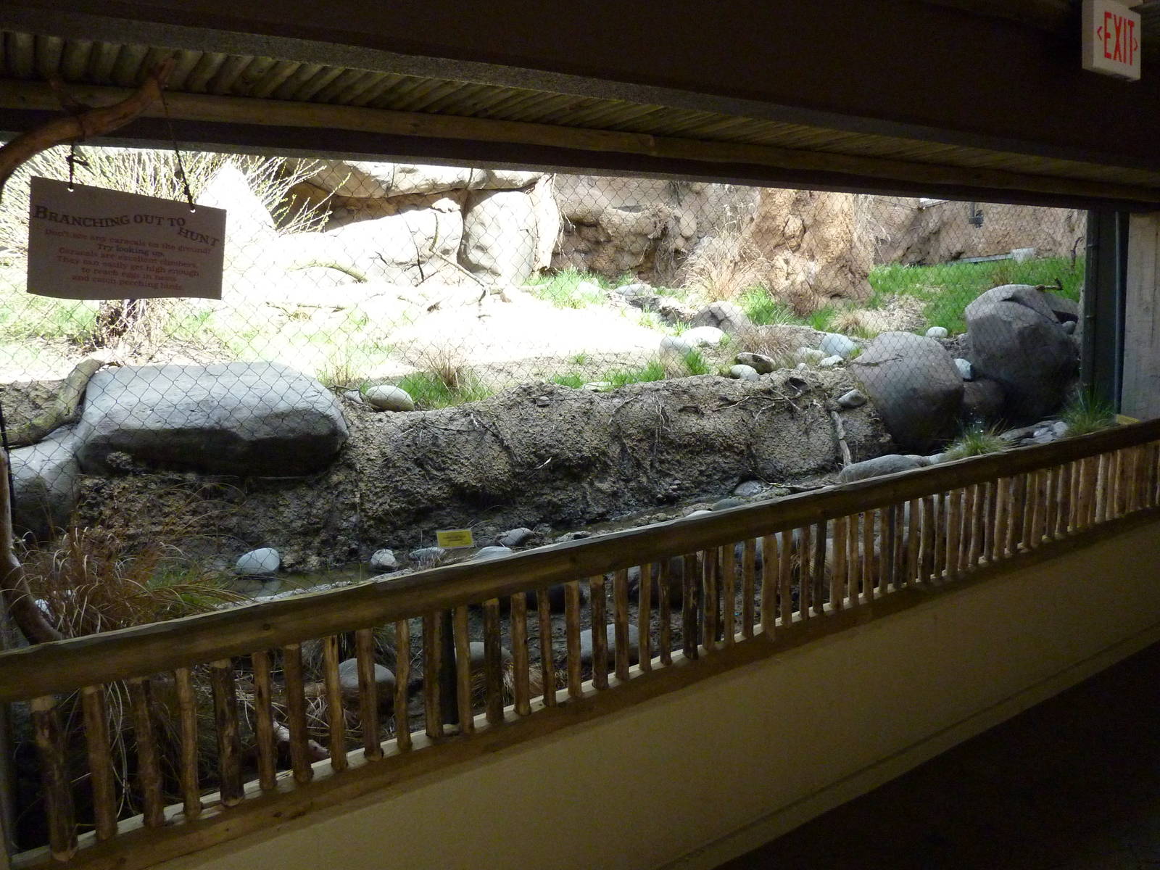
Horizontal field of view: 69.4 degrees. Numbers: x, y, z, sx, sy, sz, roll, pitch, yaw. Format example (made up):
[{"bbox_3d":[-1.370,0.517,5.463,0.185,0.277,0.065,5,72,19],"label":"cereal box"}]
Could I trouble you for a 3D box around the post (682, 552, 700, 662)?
[{"bbox_3d":[0.308,0.473,2.337,0.040,0.293,0.040,-2,9,0],"label":"post"}]

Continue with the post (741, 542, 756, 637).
[{"bbox_3d":[0.495,0.446,2.453,0.034,0.279,0.034,-7,10,-32],"label":"post"}]

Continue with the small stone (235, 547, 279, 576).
[{"bbox_3d":[-1.539,0.607,3.995,0.198,0.136,0.170,-5,8,-22],"label":"small stone"}]

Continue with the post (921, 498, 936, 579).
[{"bbox_3d":[1.206,0.362,2.915,0.039,0.286,0.039,-7,9,-33],"label":"post"}]

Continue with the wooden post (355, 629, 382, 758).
[{"bbox_3d":[-0.457,0.564,1.824,0.034,0.287,0.034,-7,9,-33],"label":"wooden post"}]

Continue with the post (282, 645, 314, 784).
[{"bbox_3d":[-0.576,0.562,1.714,0.037,0.296,0.037,-7,10,-32],"label":"post"}]

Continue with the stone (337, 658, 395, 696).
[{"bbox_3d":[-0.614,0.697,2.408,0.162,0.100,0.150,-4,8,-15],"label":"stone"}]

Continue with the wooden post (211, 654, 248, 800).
[{"bbox_3d":[-0.714,0.594,1.697,0.042,0.278,0.042,-6,10,-32],"label":"wooden post"}]

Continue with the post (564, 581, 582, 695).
[{"bbox_3d":[-0.015,0.496,2.066,0.036,0.297,0.036,-2,9,0],"label":"post"}]

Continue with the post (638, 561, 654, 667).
[{"bbox_3d":[0.172,0.467,2.182,0.032,0.282,0.032,-2,9,0],"label":"post"}]

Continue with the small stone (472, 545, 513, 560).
[{"bbox_3d":[-0.501,0.694,4.700,0.270,0.115,0.200,-3,9,-6],"label":"small stone"}]

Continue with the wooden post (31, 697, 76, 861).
[{"bbox_3d":[-0.945,0.617,1.503,0.037,0.302,0.037,-7,9,-33],"label":"wooden post"}]

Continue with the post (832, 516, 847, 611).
[{"bbox_3d":[0.819,0.407,2.656,0.042,0.293,0.042,-7,10,-32],"label":"post"}]

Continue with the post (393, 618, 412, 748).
[{"bbox_3d":[-0.387,0.544,1.833,0.031,0.294,0.031,-7,10,-32],"label":"post"}]

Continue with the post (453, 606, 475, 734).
[{"bbox_3d":[-0.273,0.549,1.974,0.035,0.305,0.035,-7,10,-32],"label":"post"}]

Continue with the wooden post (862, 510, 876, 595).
[{"bbox_3d":[0.941,0.377,2.731,0.033,0.277,0.033,-7,10,-32],"label":"wooden post"}]

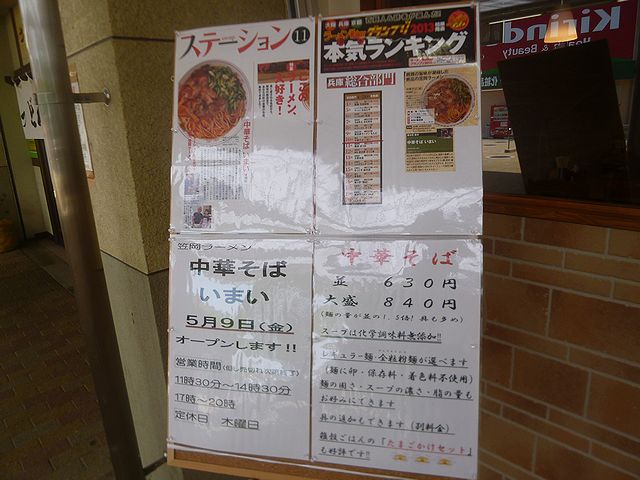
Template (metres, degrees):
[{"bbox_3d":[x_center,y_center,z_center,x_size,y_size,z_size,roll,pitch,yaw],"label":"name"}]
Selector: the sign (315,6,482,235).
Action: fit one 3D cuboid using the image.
[{"bbox_3d":[0.141,-0.221,0.829,0.301,0.424,0.008,0,-2,11],"label":"sign"}]

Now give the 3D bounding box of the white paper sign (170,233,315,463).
[{"bbox_3d":[-0.162,0.211,0.884,0.301,0.424,0.008,0,0,12],"label":"white paper sign"}]

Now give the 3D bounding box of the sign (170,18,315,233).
[{"bbox_3d":[-0.158,-0.224,0.893,0.301,0.424,0.008,0,-2,12],"label":"sign"}]

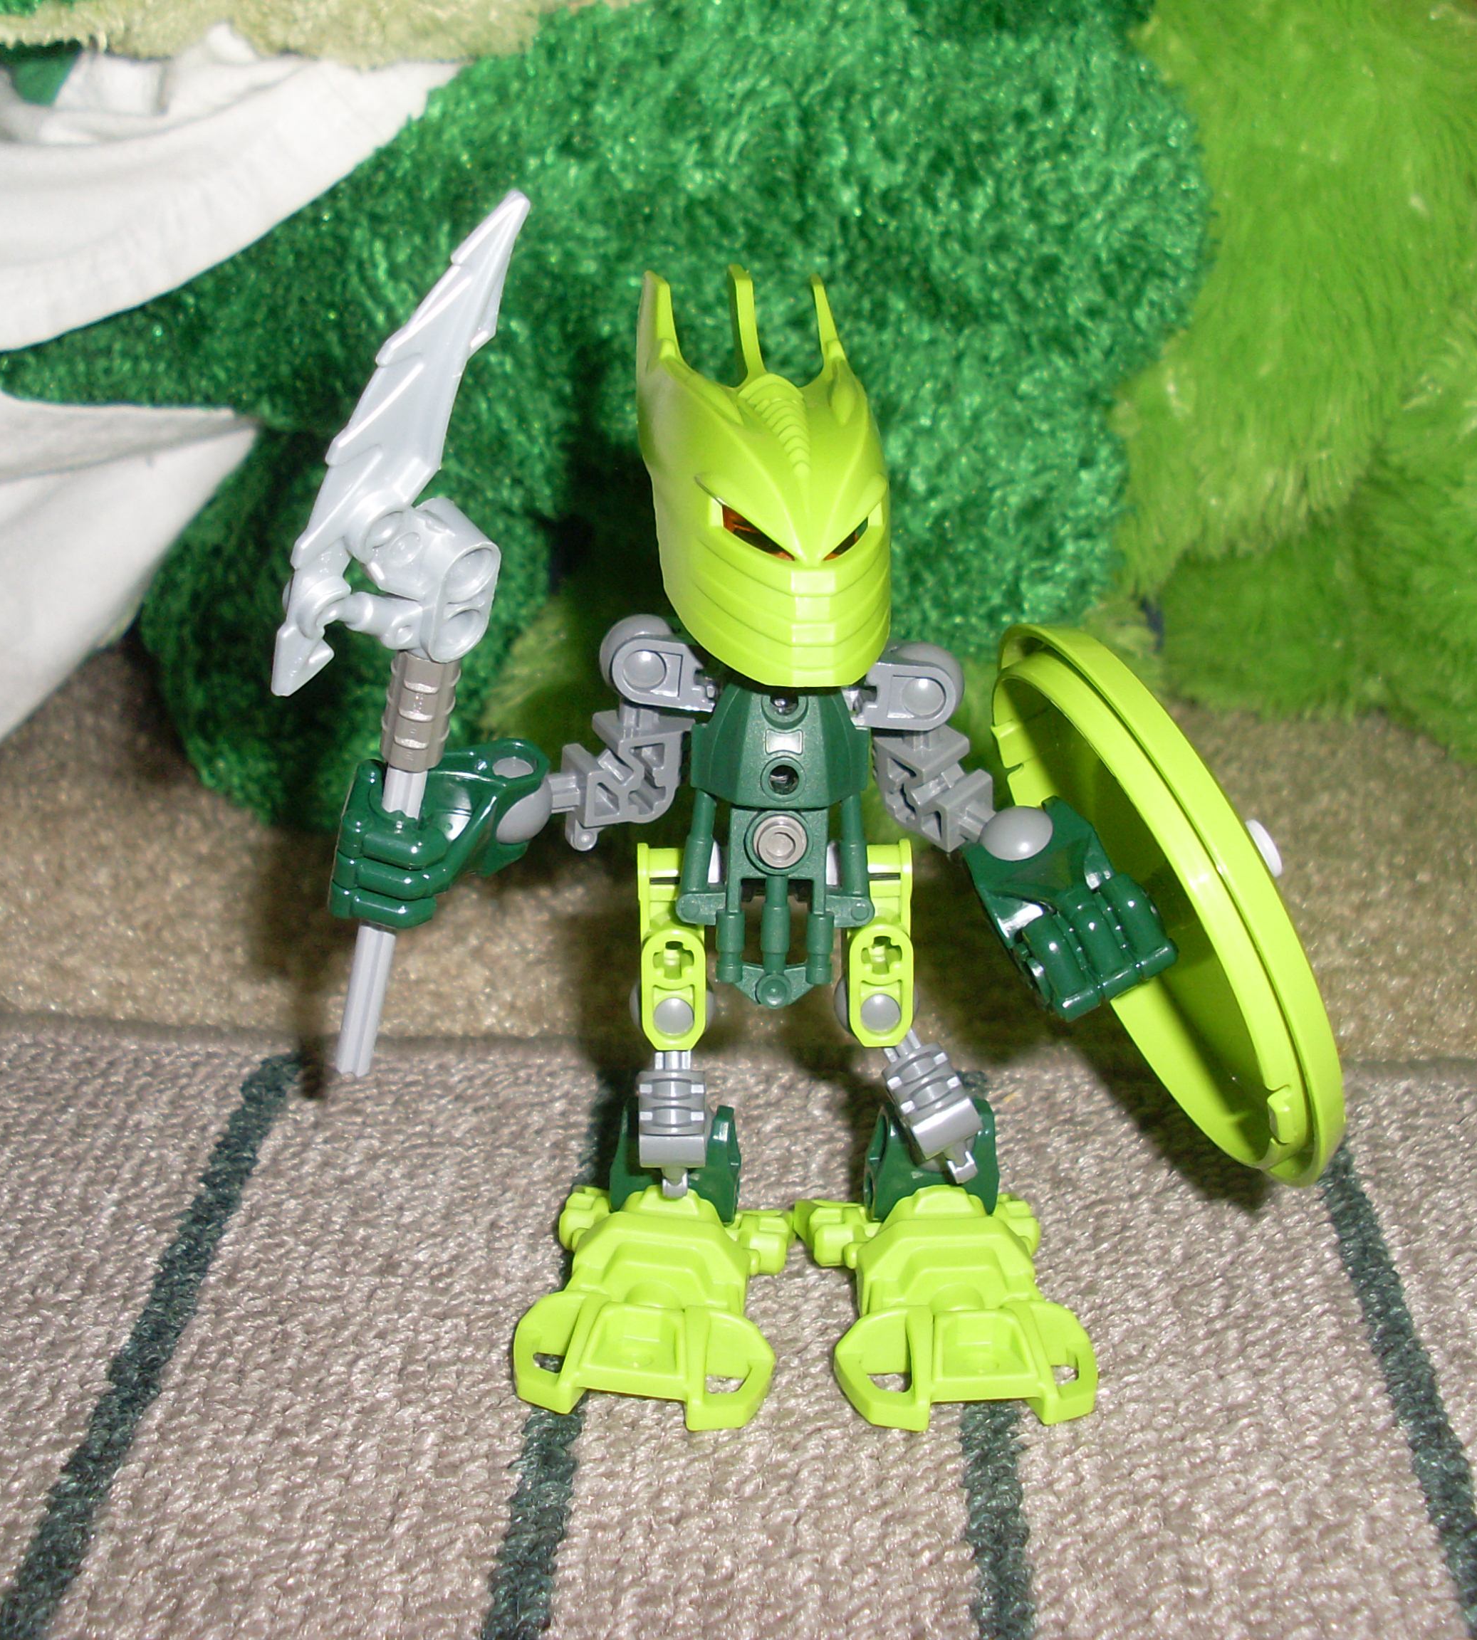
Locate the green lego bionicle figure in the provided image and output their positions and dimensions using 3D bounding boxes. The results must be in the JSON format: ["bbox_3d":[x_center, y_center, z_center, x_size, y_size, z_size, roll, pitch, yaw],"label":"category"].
[{"bbox_3d":[0.001,0.002,0.281,0.104,0.130,0.056,0,24,-2],"label":"green lego bionicle figure"}]

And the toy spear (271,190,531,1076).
[{"bbox_3d":[-0.042,-0.017,0.287,0.024,0.125,0.018,16,34,0],"label":"toy spear"}]

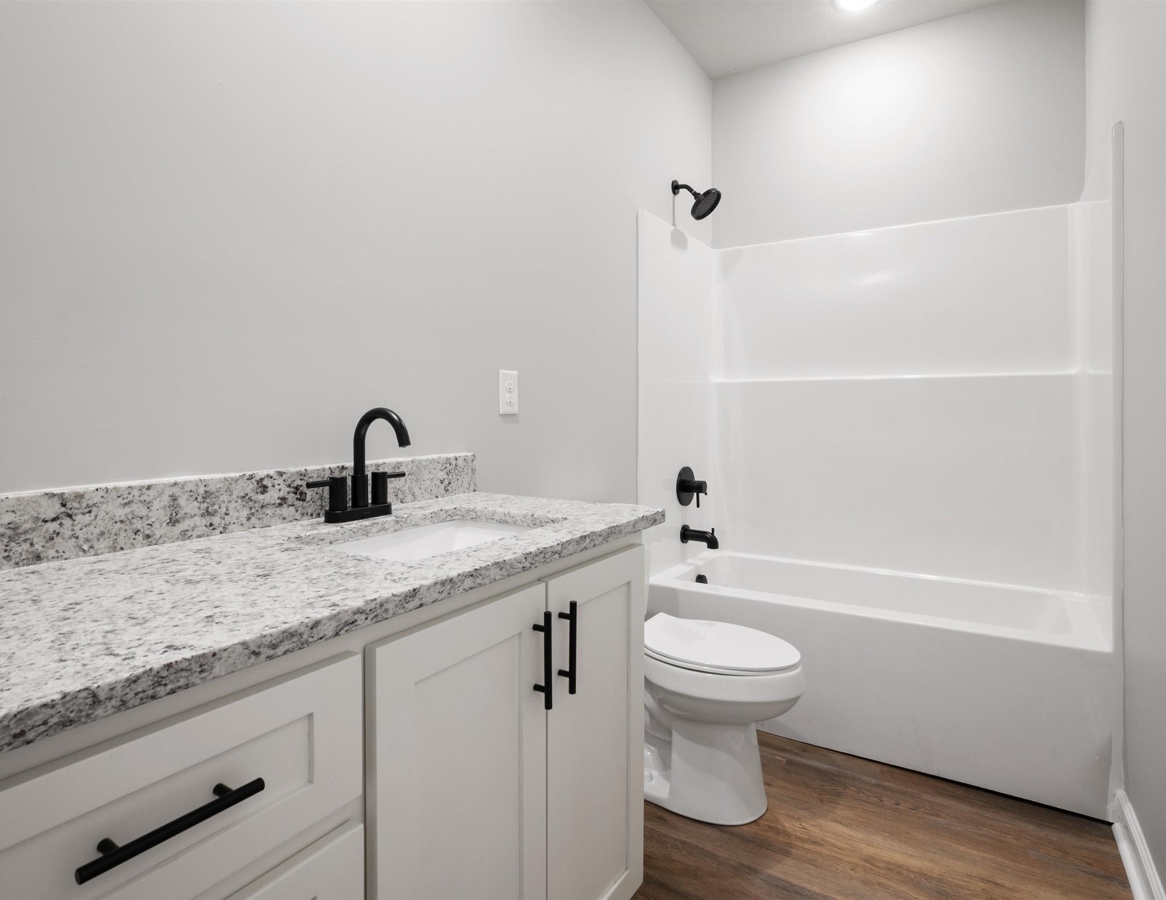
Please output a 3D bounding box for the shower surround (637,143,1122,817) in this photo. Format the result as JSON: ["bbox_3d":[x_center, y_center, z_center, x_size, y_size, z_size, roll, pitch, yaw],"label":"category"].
[{"bbox_3d":[1.109,0.054,2.450,1.510,1.950,0.850,2,3,31],"label":"shower surround"}]

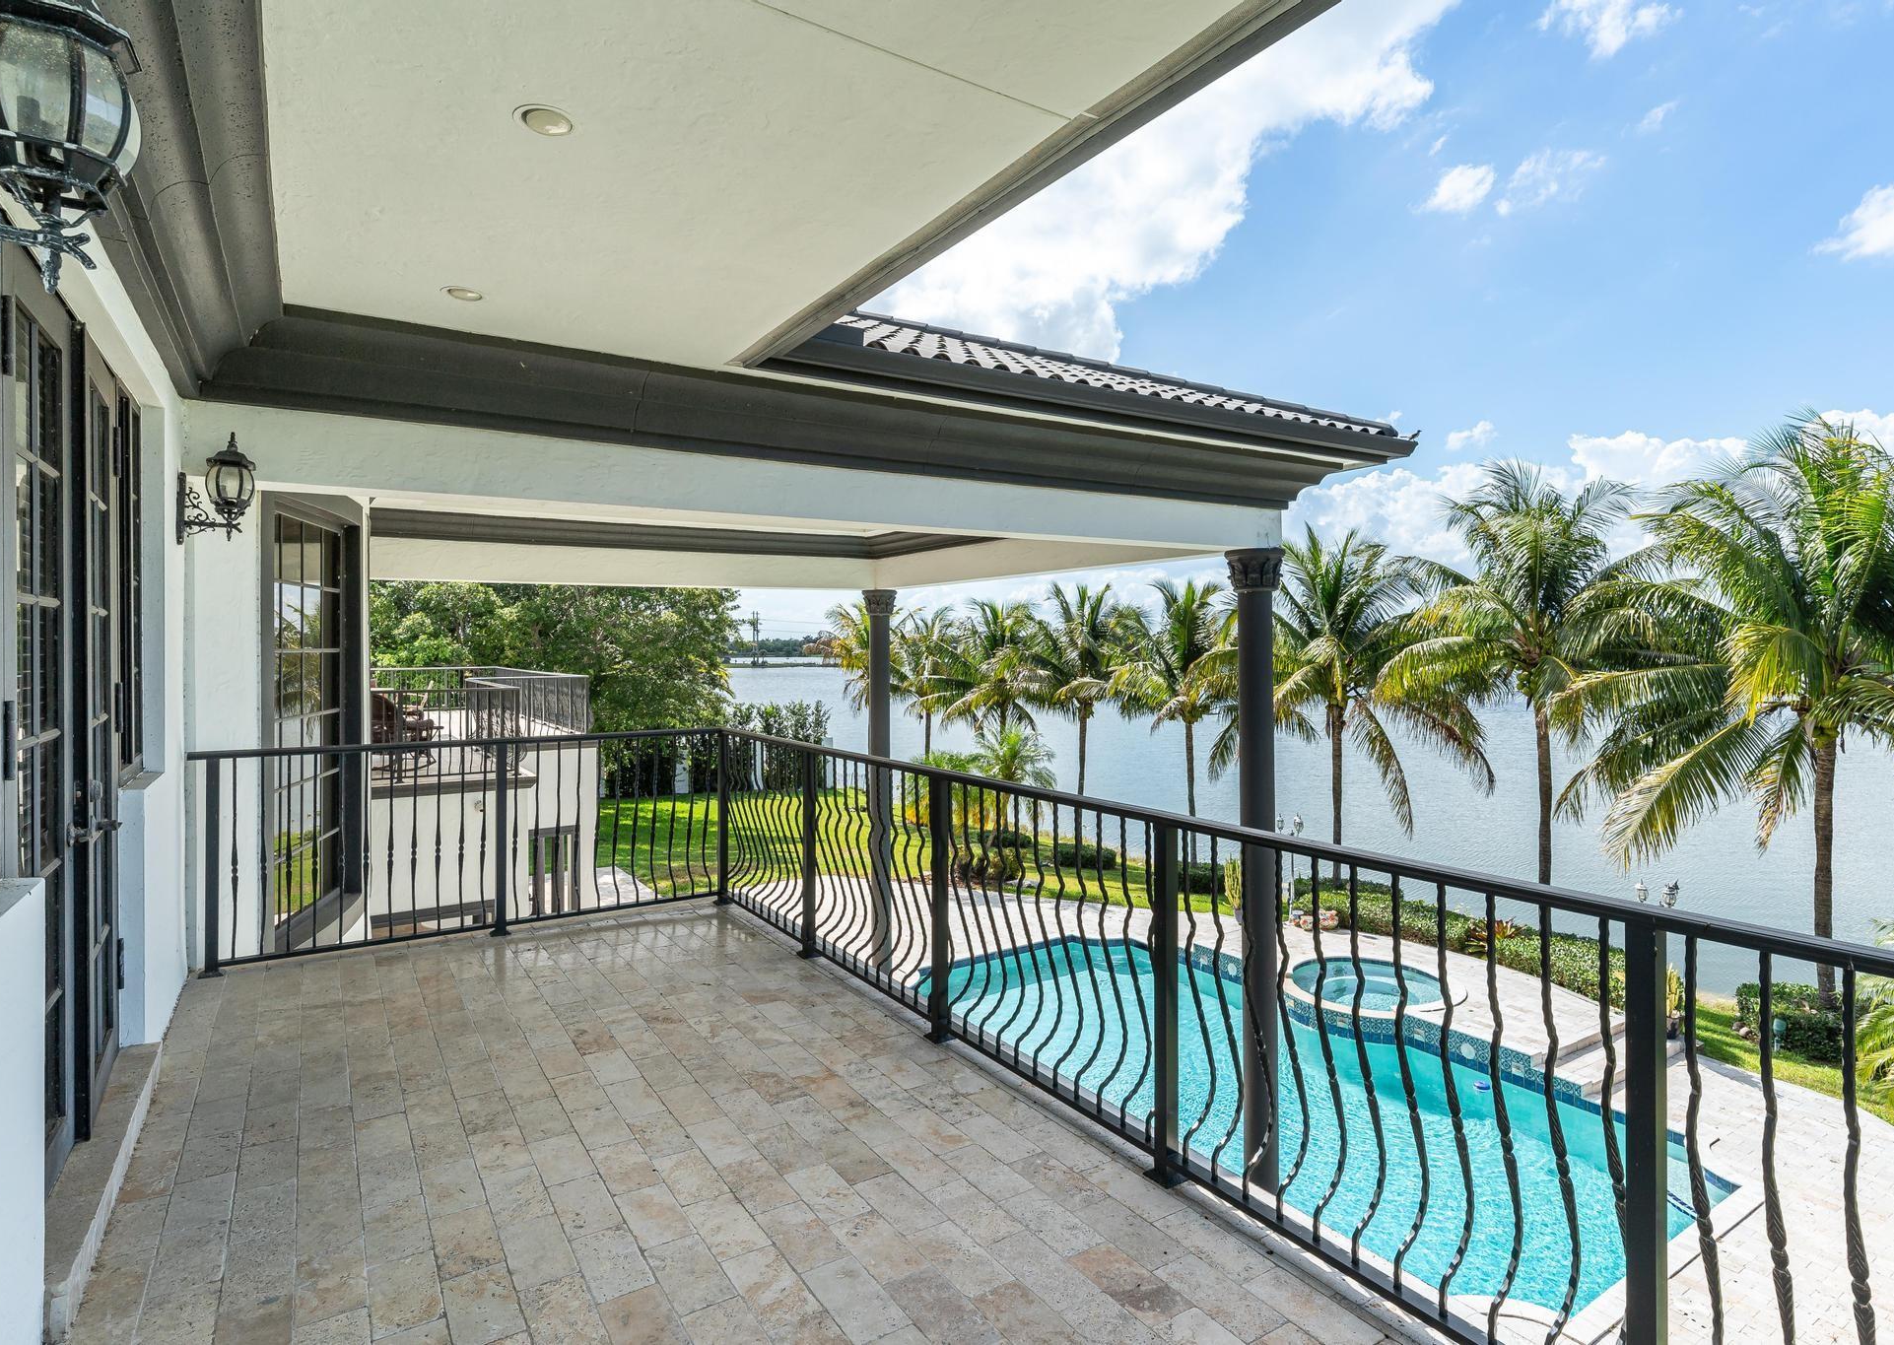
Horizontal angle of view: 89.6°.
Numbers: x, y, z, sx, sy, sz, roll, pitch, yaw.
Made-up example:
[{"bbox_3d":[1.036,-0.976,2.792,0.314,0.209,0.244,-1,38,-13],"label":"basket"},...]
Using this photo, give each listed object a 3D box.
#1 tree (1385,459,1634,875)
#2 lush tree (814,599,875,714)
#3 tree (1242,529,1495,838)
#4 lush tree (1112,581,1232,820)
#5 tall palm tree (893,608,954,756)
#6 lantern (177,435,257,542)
[{"bbox_3d":[10.295,0.647,17.242,5.200,8.909,5.200,0,1,0],"label":"tree"},{"bbox_3d":[-3.007,1.079,33.175,4.000,7.311,4.000,0,1,0],"label":"lush tree"},{"bbox_3d":[8.602,0.969,20.399,5.700,8.130,5.700,0,1,0],"label":"tree"},{"bbox_3d":[5.569,1.366,22.974,4.200,7.208,4.200,0,1,0],"label":"lush tree"},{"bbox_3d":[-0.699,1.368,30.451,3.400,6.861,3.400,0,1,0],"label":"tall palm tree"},{"bbox_3d":[-3.362,-0.844,4.398,0.285,0.536,0.250,0,1,-34],"label":"lantern"}]

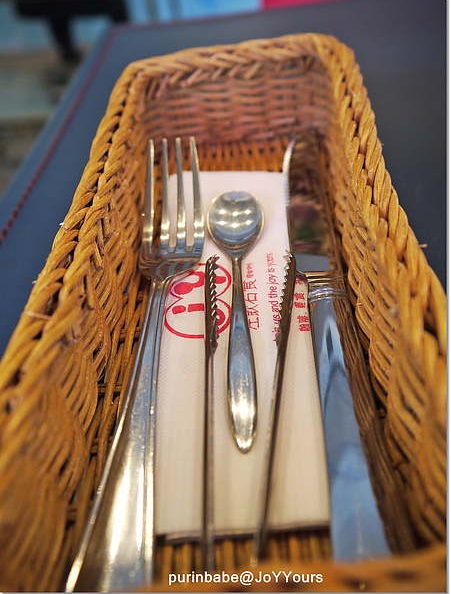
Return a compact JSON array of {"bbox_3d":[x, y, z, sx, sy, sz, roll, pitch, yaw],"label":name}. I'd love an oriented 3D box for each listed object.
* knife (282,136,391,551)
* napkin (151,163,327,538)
[{"bbox_3d":[0.040,-0.005,0.231,0.021,0.014,0.219,-1,51,2],"label":"knife"},{"bbox_3d":[0.004,0.006,0.227,0.062,0.005,0.171,-2,51,1],"label":"napkin"}]

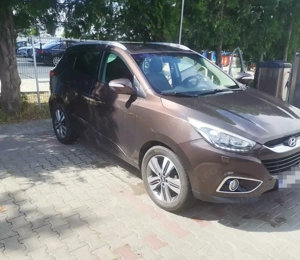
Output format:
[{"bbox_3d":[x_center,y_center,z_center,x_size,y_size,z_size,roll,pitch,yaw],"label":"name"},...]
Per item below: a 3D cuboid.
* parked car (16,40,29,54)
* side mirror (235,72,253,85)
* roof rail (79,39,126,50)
[{"bbox_3d":[-15.389,-9.360,34.500,4.300,1.520,1.800,-13,21,-41],"label":"parked car"},{"bbox_3d":[1.312,-0.720,4.200,0.250,0.165,0.130,-11,19,-35],"label":"side mirror"},{"bbox_3d":[-0.746,-1.199,4.237,0.070,0.110,1.500,-11,19,-35],"label":"roof rail"}]

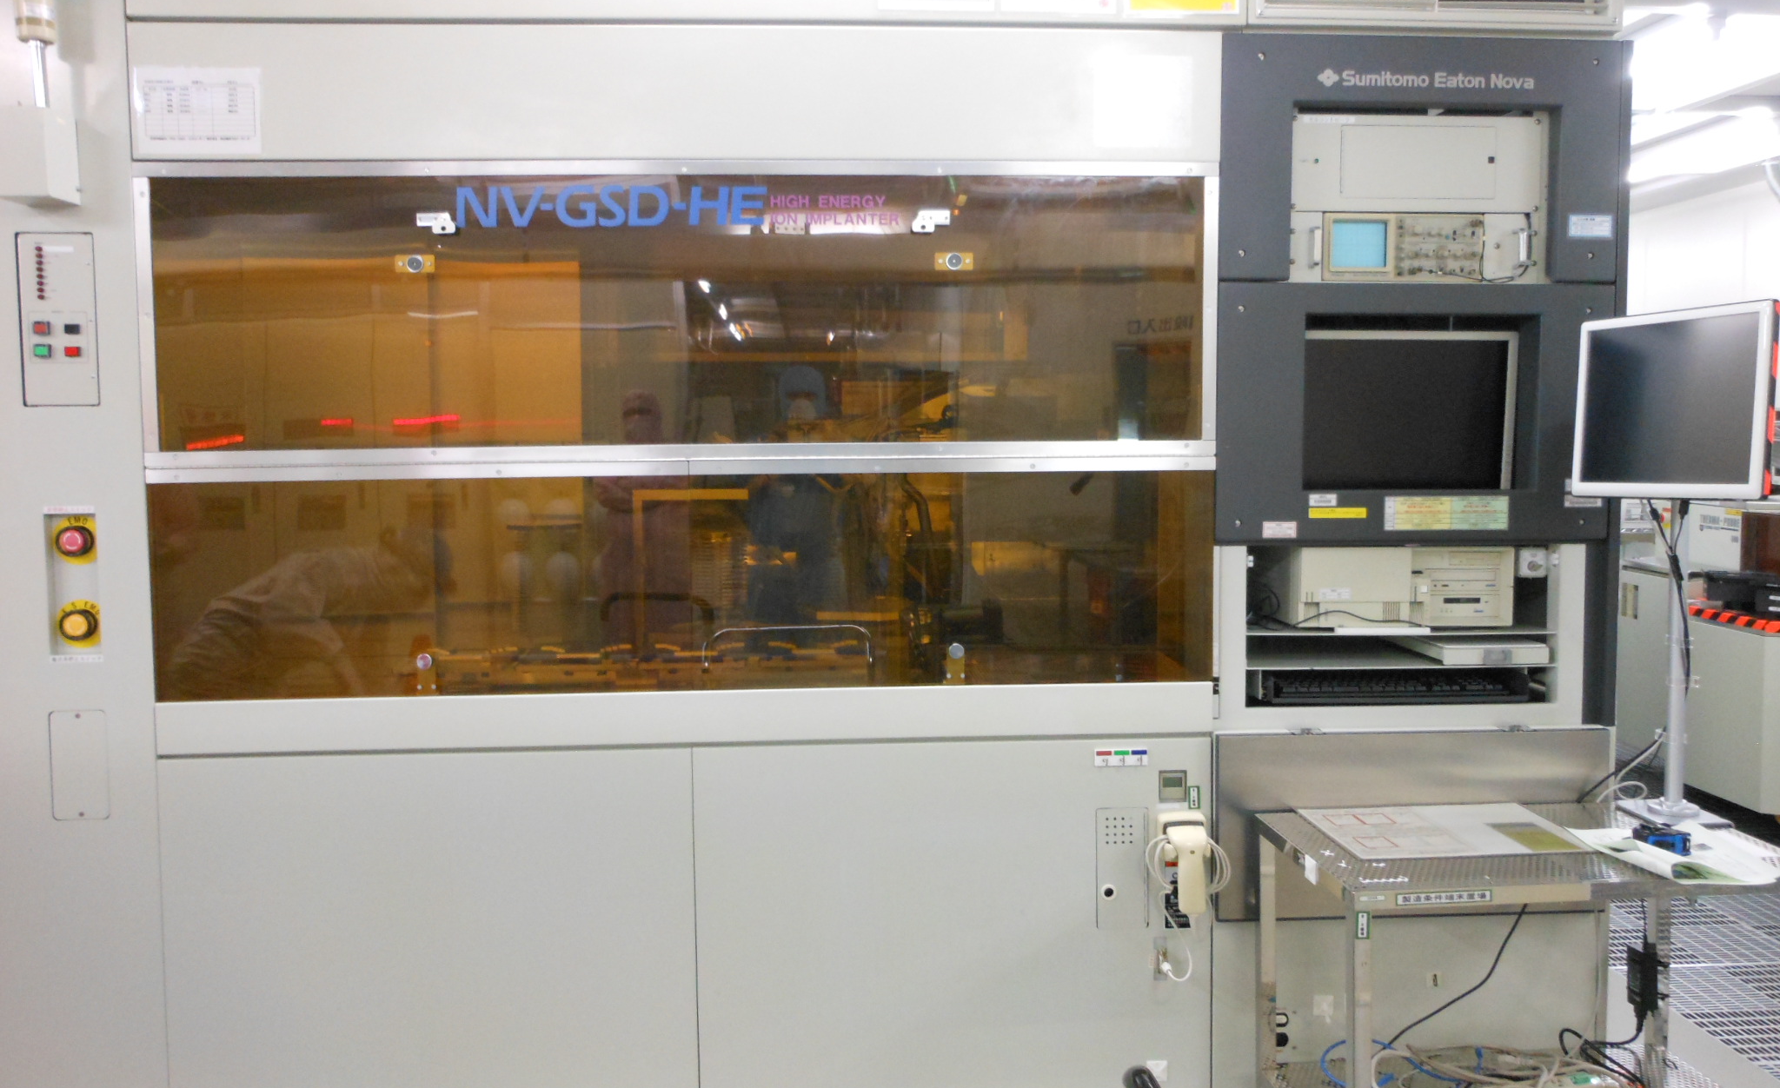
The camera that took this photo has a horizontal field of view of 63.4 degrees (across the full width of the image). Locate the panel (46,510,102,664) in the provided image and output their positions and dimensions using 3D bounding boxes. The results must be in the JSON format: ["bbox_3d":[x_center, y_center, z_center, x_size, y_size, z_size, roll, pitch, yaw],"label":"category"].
[{"bbox_3d":[-1.446,0.072,2.558,0.090,0.268,0.045,-1,4,-4],"label":"panel"}]

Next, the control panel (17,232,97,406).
[{"bbox_3d":[-1.449,-0.393,2.509,0.130,0.300,0.030,-1,4,-4],"label":"control panel"}]

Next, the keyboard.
[{"bbox_3d":[0.978,0.275,2.871,0.495,0.048,0.190,-1,4,-4],"label":"keyboard"}]

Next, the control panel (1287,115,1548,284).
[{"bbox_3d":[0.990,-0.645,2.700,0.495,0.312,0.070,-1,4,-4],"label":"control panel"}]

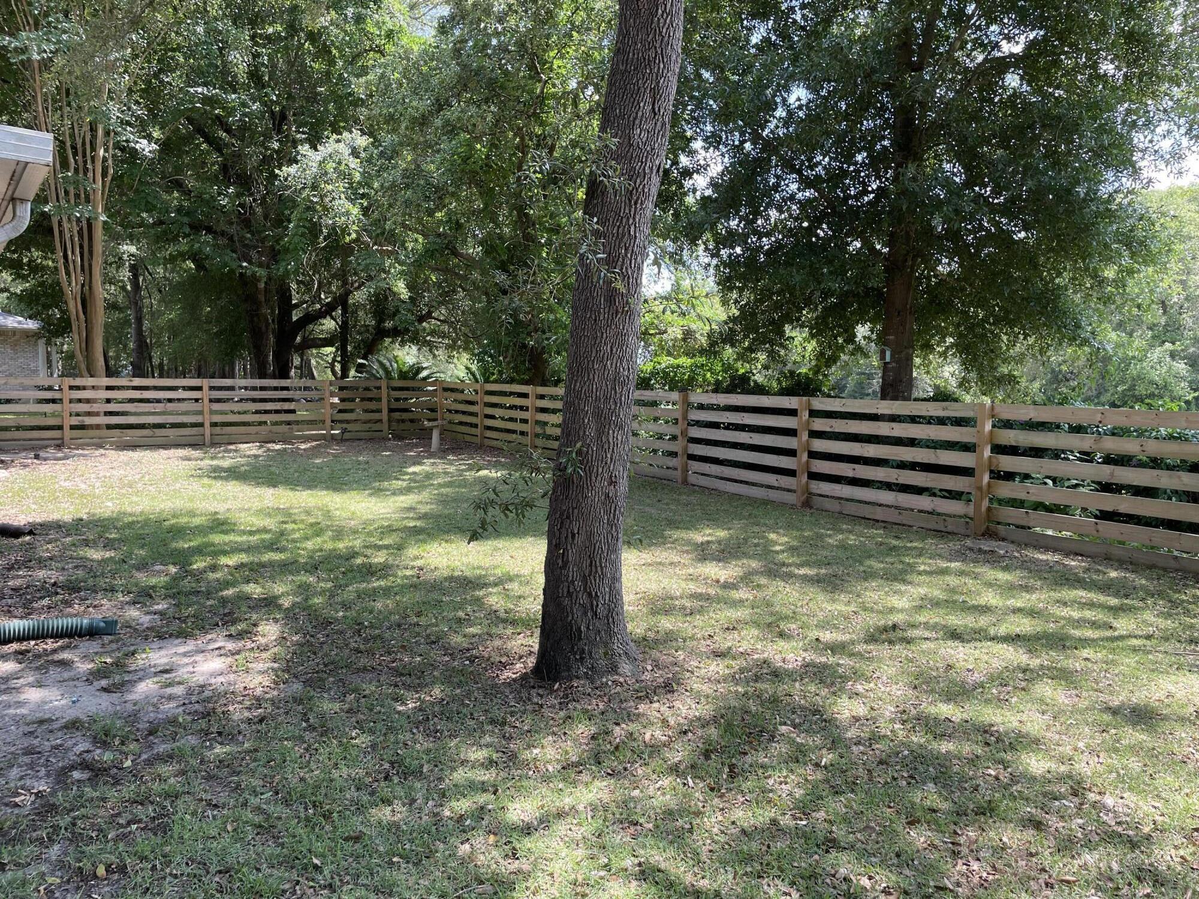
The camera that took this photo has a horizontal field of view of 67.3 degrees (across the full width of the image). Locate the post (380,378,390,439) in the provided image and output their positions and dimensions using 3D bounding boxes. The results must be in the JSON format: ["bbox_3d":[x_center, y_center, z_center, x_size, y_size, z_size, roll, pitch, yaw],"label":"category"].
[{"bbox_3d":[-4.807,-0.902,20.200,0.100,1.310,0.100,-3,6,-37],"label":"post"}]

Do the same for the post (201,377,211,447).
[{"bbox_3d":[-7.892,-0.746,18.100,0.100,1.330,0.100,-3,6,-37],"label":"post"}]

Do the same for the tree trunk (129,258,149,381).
[{"bbox_3d":[-17.417,-4.916,34.000,0.550,4.550,0.550,-3,6,-37],"label":"tree trunk"}]

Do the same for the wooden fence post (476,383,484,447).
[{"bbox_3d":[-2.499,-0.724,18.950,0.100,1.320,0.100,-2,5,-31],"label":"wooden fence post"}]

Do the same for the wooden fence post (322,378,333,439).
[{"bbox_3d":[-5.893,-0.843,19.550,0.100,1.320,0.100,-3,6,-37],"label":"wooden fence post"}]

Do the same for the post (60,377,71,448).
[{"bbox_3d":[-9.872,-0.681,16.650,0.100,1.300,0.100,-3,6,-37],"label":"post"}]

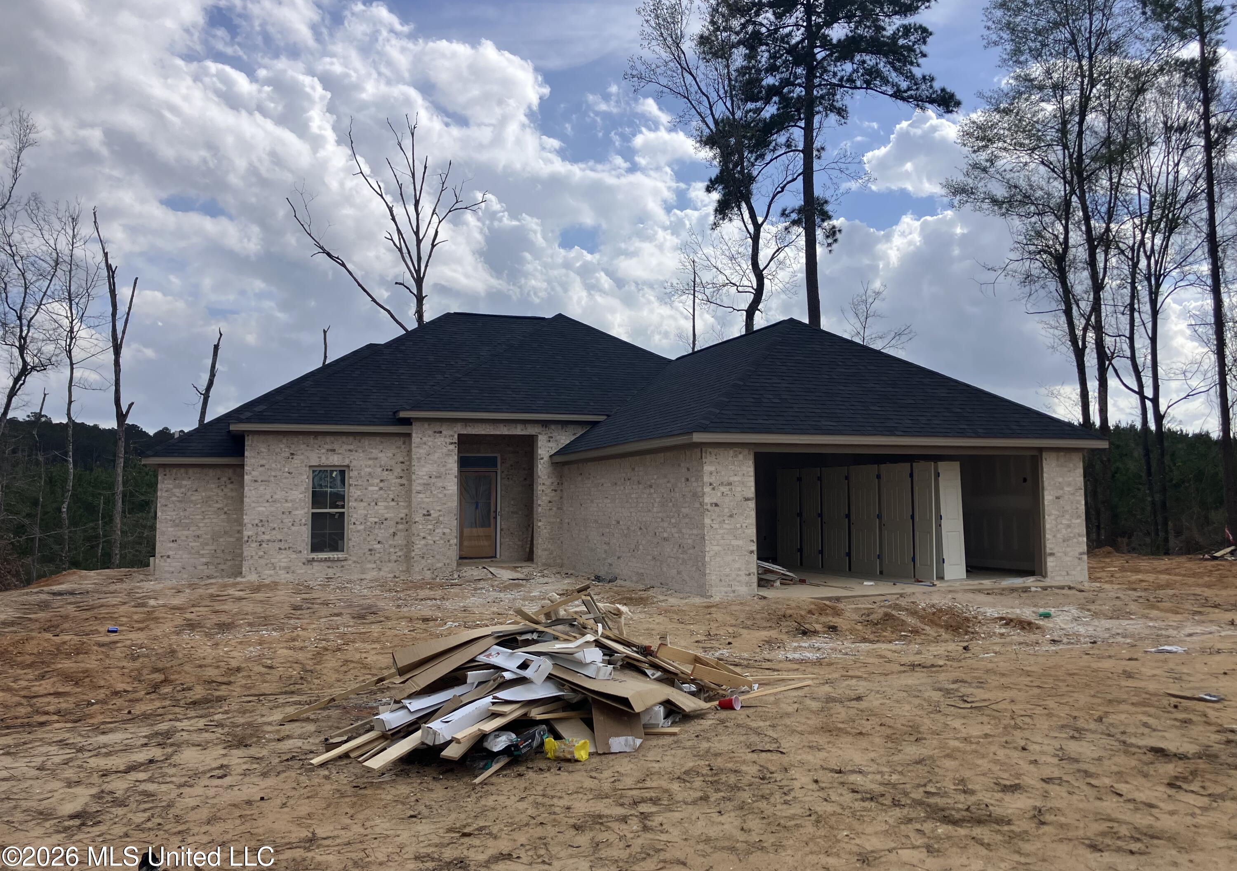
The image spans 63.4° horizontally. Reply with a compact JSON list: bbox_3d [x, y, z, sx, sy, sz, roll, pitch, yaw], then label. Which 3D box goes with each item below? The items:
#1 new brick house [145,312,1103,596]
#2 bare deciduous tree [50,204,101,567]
[{"bbox_3d":[-2.538,-0.262,24.465,16.620,6.770,20.200,1,-4,-19],"label":"new brick house"},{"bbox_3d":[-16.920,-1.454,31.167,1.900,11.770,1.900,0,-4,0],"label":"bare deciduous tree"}]

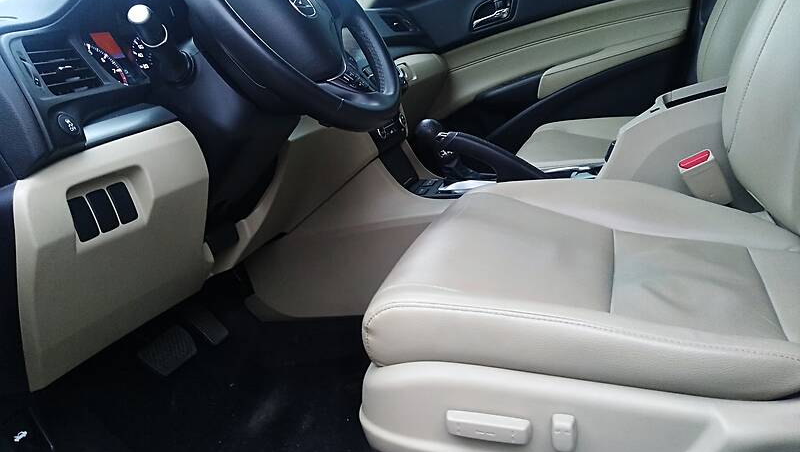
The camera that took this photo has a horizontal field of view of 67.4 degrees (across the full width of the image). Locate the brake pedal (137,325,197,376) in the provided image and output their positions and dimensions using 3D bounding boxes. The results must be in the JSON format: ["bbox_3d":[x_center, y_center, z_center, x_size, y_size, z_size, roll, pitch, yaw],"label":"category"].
[{"bbox_3d":[-0.419,0.224,1.080,0.020,0.062,0.102,-47,-3,29],"label":"brake pedal"}]

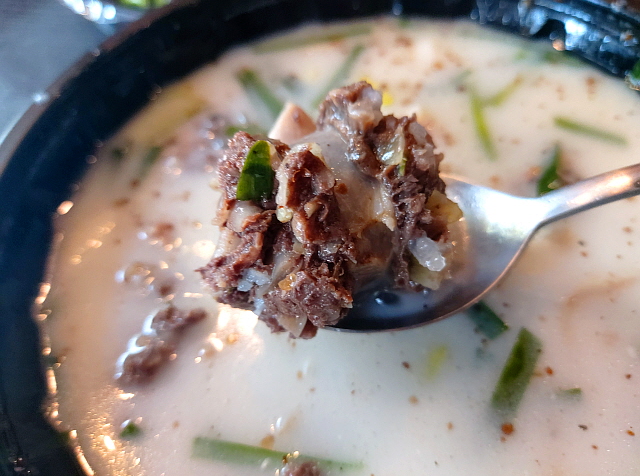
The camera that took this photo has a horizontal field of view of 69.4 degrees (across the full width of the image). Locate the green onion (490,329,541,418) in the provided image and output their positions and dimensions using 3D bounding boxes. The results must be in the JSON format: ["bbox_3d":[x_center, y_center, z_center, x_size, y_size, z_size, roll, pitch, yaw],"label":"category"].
[{"bbox_3d":[0.048,0.032,0.112,0.005,0.004,0.021,25,62,18],"label":"green onion"}]

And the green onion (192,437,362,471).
[{"bbox_3d":[-0.010,0.049,0.104,0.038,0.003,0.003,4,57,6],"label":"green onion"}]

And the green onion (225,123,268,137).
[{"bbox_3d":[-0.025,-0.037,0.159,0.015,0.004,0.003,6,58,7],"label":"green onion"}]

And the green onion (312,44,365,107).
[{"bbox_3d":[0.007,-0.061,0.173,0.003,0.003,0.040,23,61,17],"label":"green onion"}]

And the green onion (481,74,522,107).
[{"bbox_3d":[0.065,-0.053,0.165,0.020,0.003,0.003,-36,62,-19],"label":"green onion"}]

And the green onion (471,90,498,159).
[{"bbox_3d":[0.055,-0.039,0.157,0.003,0.003,0.032,-3,57,2],"label":"green onion"}]

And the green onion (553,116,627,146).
[{"bbox_3d":[0.089,-0.035,0.153,0.023,0.003,0.003,27,62,19],"label":"green onion"}]

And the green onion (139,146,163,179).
[{"bbox_3d":[-0.057,-0.025,0.154,0.003,0.003,0.013,10,58,9],"label":"green onion"}]

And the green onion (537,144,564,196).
[{"bbox_3d":[0.071,-0.020,0.142,0.004,0.004,0.024,20,60,15],"label":"green onion"}]

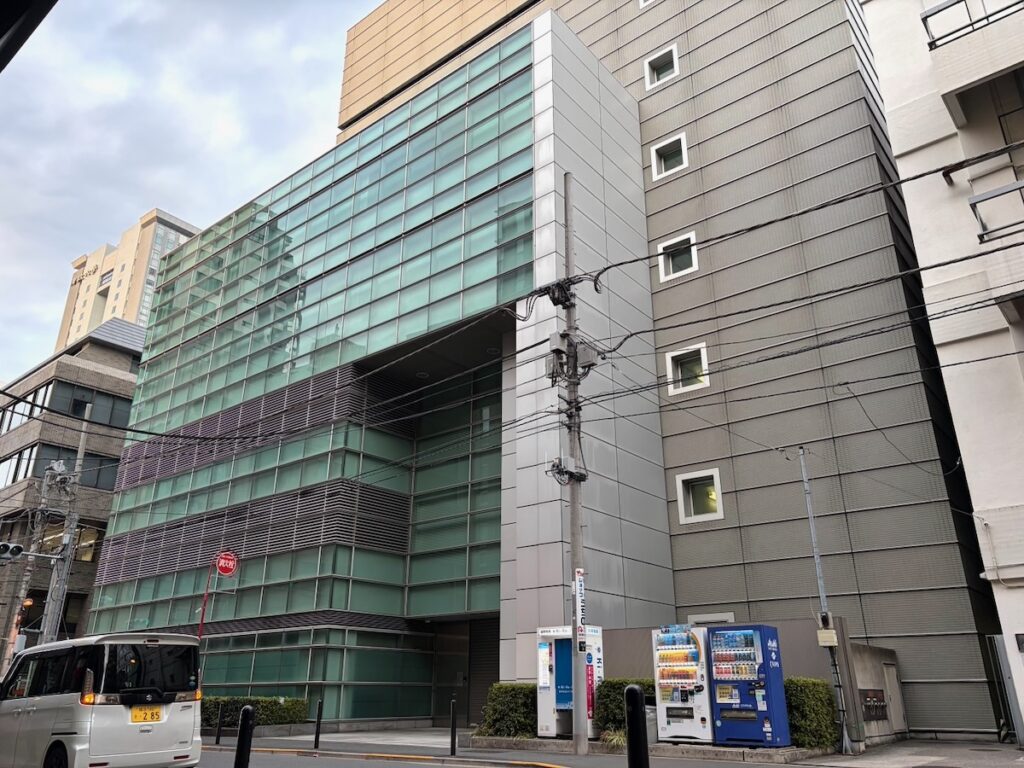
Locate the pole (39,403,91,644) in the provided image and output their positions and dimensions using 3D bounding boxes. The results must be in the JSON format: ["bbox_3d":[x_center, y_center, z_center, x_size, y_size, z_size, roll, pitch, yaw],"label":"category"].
[{"bbox_3d":[-16.459,6.342,28.268,0.420,11.840,0.420,-18,-26,35],"label":"pole"}]

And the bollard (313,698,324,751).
[{"bbox_3d":[-3.750,6.617,14.956,0.080,0.870,0.080,-17,-28,36],"label":"bollard"}]

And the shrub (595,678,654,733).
[{"bbox_3d":[2.409,6.067,14.312,1.450,1.040,0.950,-17,-28,36],"label":"shrub"}]

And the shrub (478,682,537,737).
[{"bbox_3d":[0.262,6.638,15.676,1.650,1.030,1.000,-17,-28,36],"label":"shrub"}]

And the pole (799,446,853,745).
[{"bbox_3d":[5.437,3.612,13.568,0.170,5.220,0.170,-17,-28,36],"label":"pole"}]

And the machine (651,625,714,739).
[{"bbox_3d":[3.177,5.331,13.677,1.020,1.840,0.690,-17,-28,36],"label":"machine"}]

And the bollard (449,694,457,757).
[{"bbox_3d":[-0.991,5.846,13.083,0.080,0.870,0.080,-17,-28,36],"label":"bollard"}]

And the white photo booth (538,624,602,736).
[{"bbox_3d":[1.141,5.784,14.895,1.140,2.000,0.600,-17,-28,36],"label":"white photo booth"}]

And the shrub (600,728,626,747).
[{"bbox_3d":[1.764,6.087,13.271,0.400,0.300,0.330,-17,-28,36],"label":"shrub"}]

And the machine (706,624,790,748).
[{"bbox_3d":[3.991,5.107,13.043,1.010,1.830,0.690,-17,-28,36],"label":"machine"}]

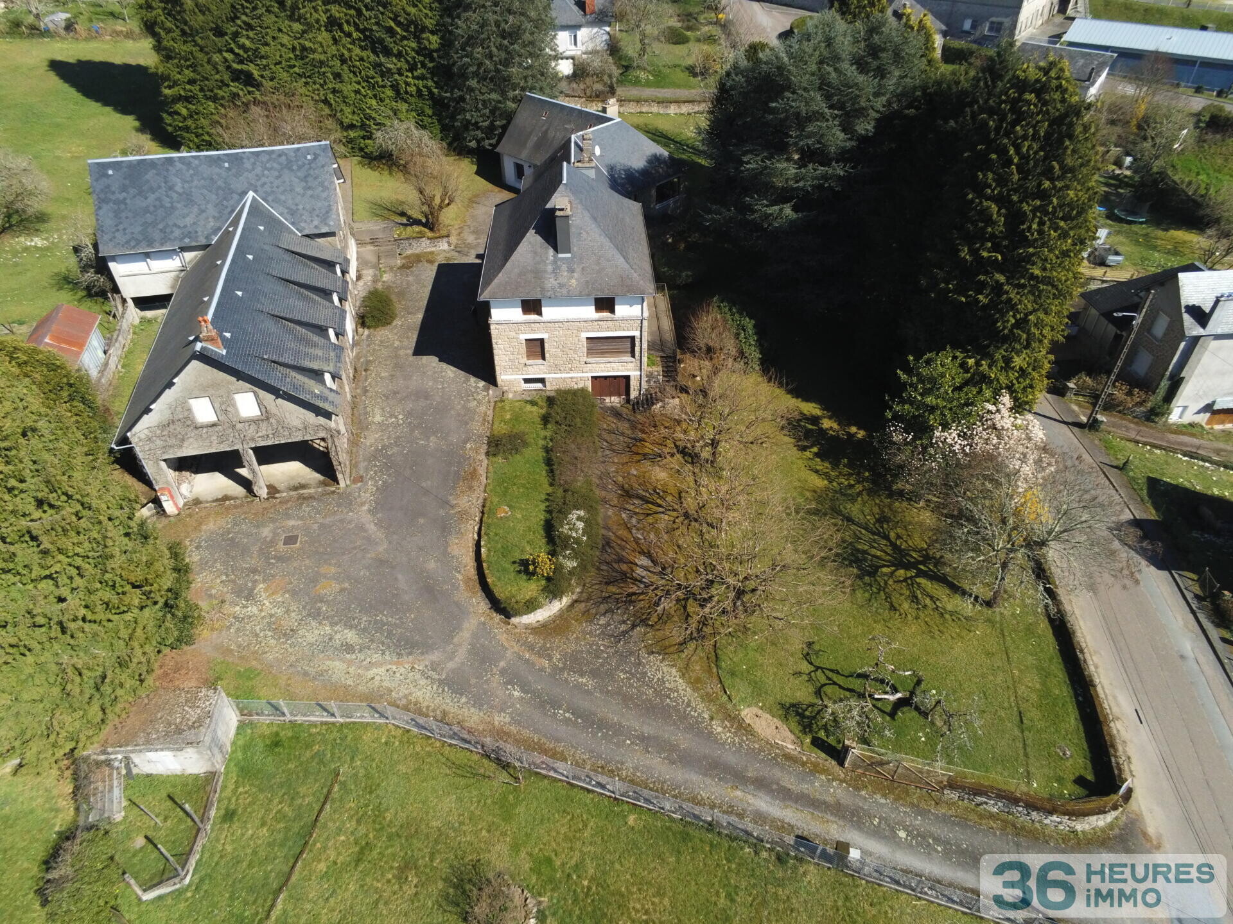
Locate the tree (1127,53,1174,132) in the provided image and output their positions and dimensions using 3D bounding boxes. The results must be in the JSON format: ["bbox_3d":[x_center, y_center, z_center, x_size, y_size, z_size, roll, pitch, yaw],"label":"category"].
[{"bbox_3d":[50.234,-35.117,77.189,3.632,7.200,3.450,-1,41,0],"label":"tree"}]

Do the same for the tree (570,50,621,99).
[{"bbox_3d":[-2.066,-39.183,81.737,4.805,4.600,4.565,-1,41,0],"label":"tree"}]

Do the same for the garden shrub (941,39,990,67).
[{"bbox_3d":[38.167,-44.593,89.301,5.460,2.000,1.911,-1,41,0],"label":"garden shrub"}]

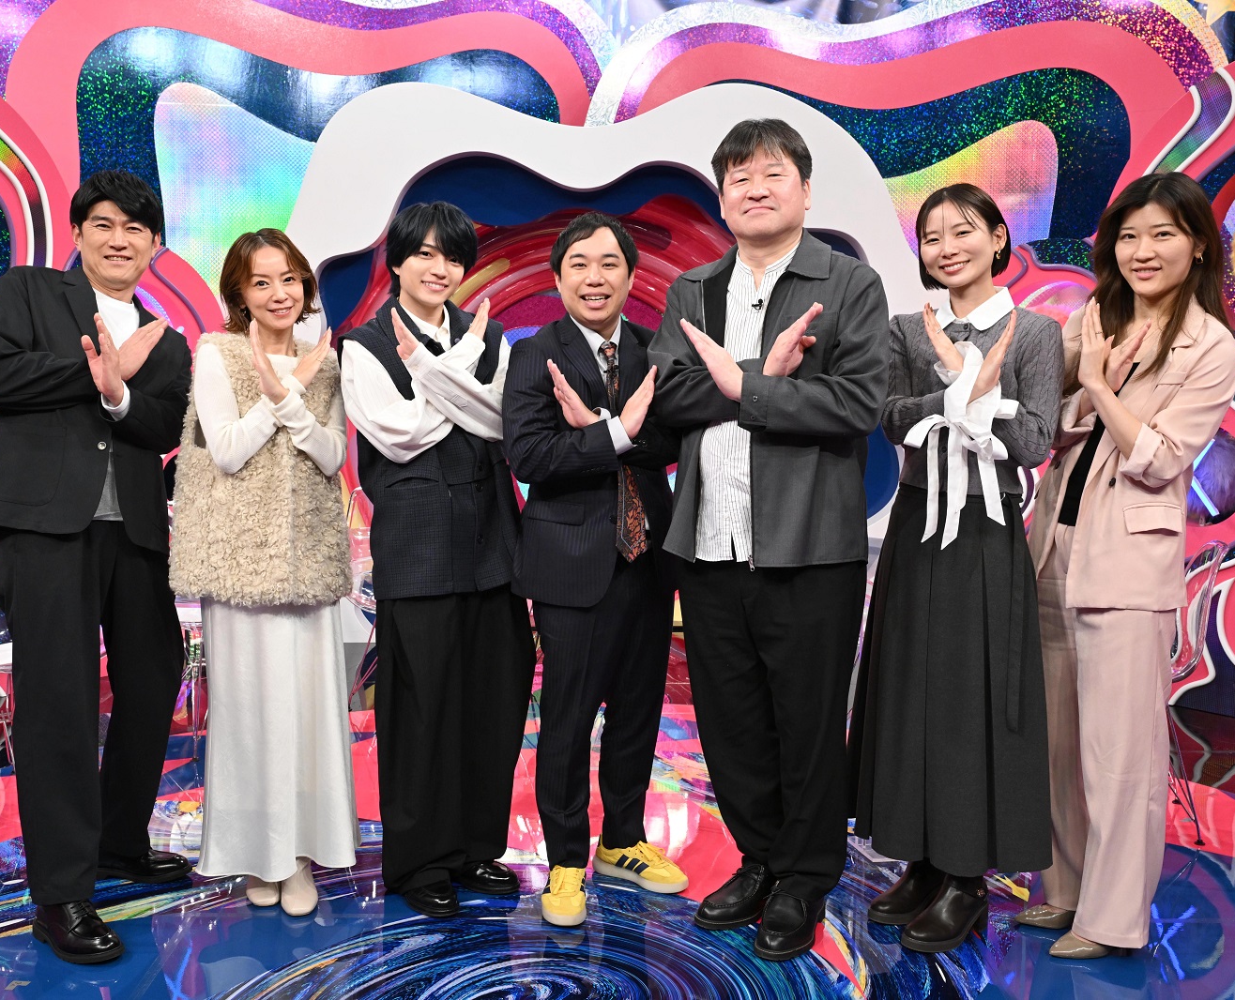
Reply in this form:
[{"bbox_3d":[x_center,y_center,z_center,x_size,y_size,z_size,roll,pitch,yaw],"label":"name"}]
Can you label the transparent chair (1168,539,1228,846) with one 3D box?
[{"bbox_3d":[1.454,0.518,3.623,0.530,0.825,0.455,2,6,12],"label":"transparent chair"}]

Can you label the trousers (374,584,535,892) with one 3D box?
[{"bbox_3d":[-0.402,0.502,3.047,0.380,0.880,0.330,-2,6,-20],"label":"trousers"}]

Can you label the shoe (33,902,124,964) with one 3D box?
[{"bbox_3d":[-1.209,0.928,2.796,0.290,0.115,0.105,6,8,44],"label":"shoe"}]

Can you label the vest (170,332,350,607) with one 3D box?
[{"bbox_3d":[-0.853,-0.067,2.997,0.400,0.610,0.300,-1,6,-16],"label":"vest"}]

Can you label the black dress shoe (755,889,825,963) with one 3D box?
[{"bbox_3d":[0.401,0.943,2.885,0.113,0.115,0.300,3,7,29],"label":"black dress shoe"}]

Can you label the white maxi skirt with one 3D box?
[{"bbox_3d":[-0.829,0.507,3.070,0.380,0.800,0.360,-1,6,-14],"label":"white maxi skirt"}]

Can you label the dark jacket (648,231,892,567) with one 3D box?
[{"bbox_3d":[0.329,-0.224,2.791,0.540,0.745,0.400,4,7,30],"label":"dark jacket"}]

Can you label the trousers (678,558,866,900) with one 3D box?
[{"bbox_3d":[0.364,0.514,2.925,0.420,0.900,0.310,4,7,30],"label":"trousers"}]

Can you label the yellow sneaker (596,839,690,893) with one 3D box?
[{"bbox_3d":[0.060,0.912,3.196,0.275,0.110,0.104,4,7,34],"label":"yellow sneaker"}]

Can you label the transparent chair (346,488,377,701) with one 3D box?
[{"bbox_3d":[-0.807,0.409,4.599,0.455,0.825,0.530,-1,6,-14],"label":"transparent chair"}]

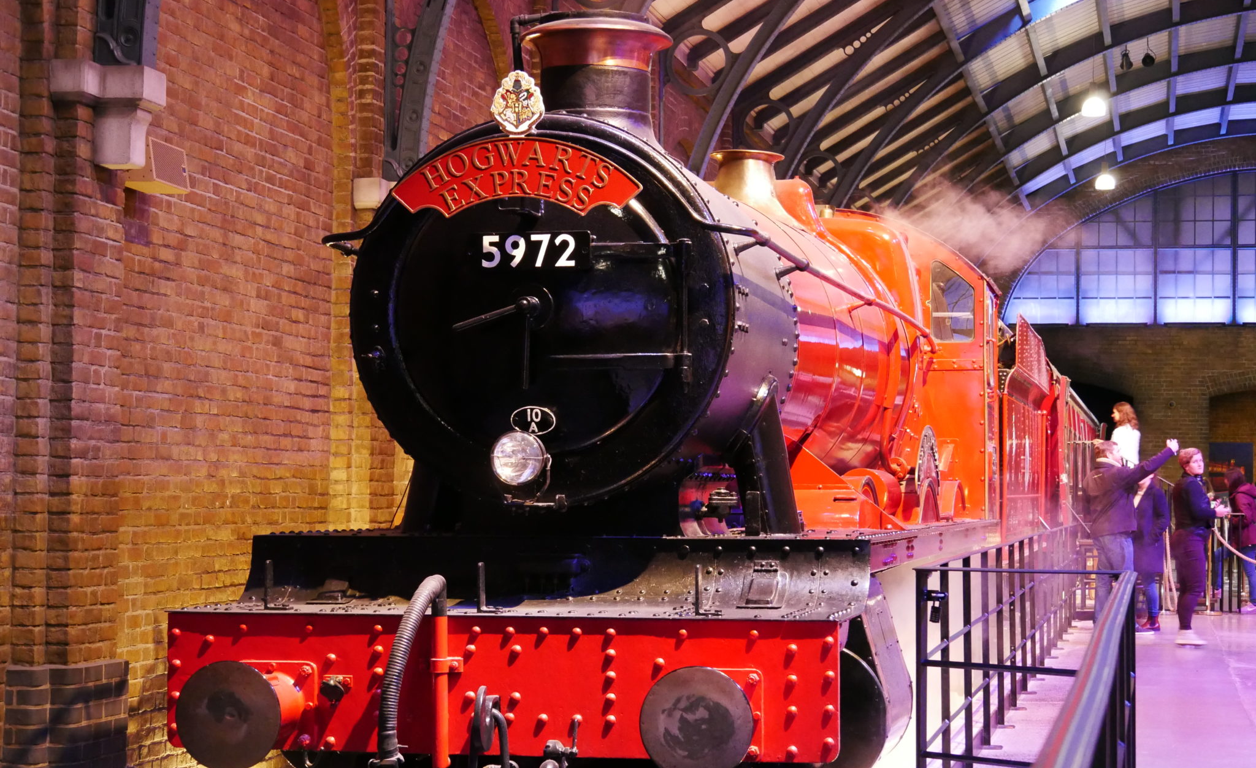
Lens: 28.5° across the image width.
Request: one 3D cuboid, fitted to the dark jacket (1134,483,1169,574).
[{"bbox_3d":[4.880,1.369,23.500,0.320,0.930,0.500,3,-4,-41],"label":"dark jacket"}]

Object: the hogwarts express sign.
[{"bbox_3d":[-0.434,-0.828,9.753,1.020,0.315,0.040,0,-3,12],"label":"hogwarts express sign"}]

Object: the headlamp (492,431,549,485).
[{"bbox_3d":[-0.421,0.295,9.788,0.215,0.215,0.170,0,-3,12],"label":"headlamp"}]

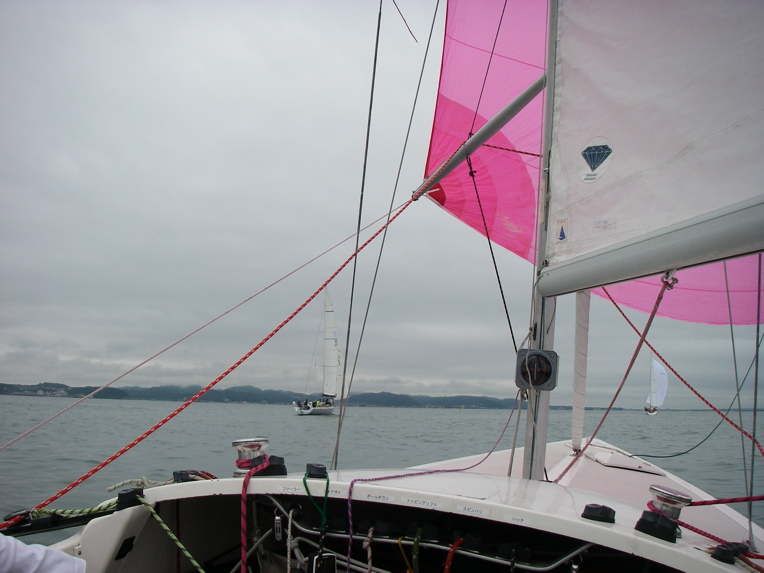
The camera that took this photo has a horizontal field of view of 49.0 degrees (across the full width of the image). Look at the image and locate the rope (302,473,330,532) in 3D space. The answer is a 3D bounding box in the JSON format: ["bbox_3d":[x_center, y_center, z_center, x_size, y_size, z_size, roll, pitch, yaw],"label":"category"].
[{"bbox_3d":[-0.165,0.545,2.110,0.055,0.142,0.075,-1,-8,18],"label":"rope"}]

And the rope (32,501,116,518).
[{"bbox_3d":[-0.760,0.552,2.080,0.035,0.032,0.246,-4,-9,32],"label":"rope"}]

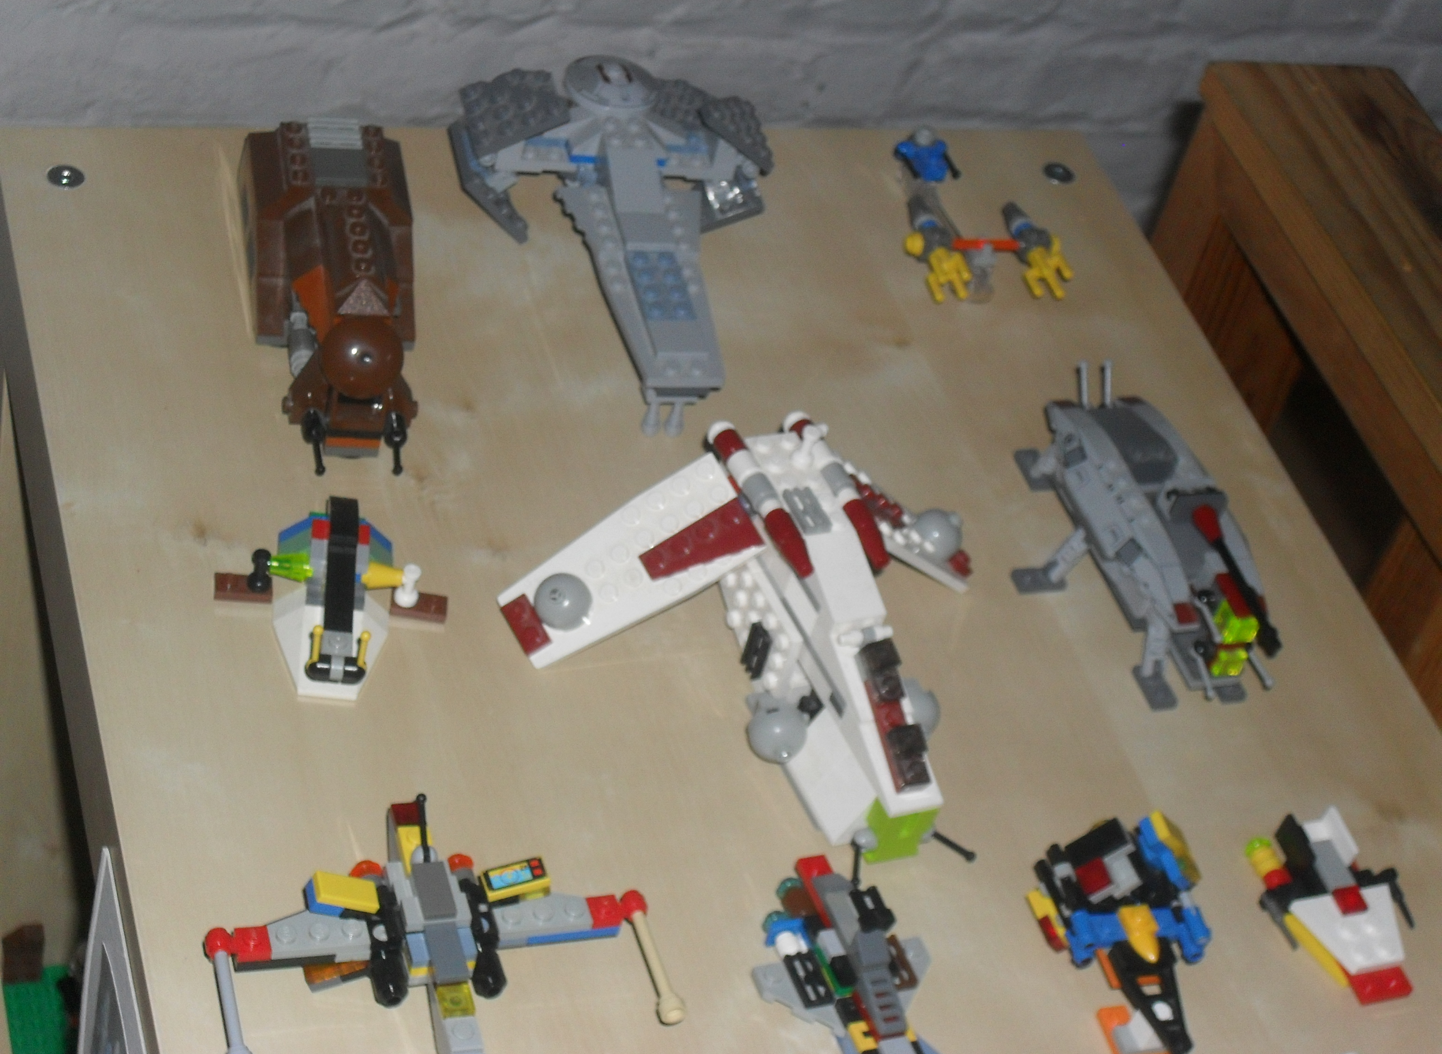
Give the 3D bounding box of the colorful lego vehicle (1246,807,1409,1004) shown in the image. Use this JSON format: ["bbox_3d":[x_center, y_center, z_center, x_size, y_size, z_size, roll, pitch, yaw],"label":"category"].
[{"bbox_3d":[0.171,0.102,0.752,0.050,0.019,0.058,-5,47,-23],"label":"colorful lego vehicle"}]

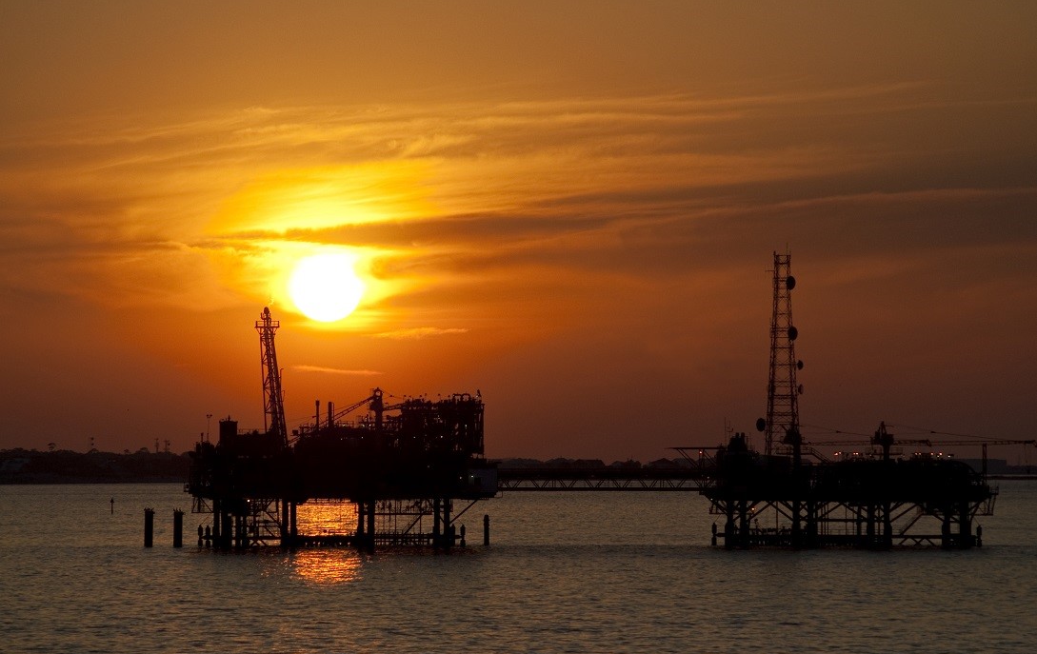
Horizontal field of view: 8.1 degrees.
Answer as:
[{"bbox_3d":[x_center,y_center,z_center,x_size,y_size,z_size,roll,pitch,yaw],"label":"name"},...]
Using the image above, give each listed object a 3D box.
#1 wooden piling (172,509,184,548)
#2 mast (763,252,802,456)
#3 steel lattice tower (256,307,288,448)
[{"bbox_3d":[-62.370,36.930,1342.000,1.650,6.900,1.650,0,-1,-9],"label":"wooden piling"},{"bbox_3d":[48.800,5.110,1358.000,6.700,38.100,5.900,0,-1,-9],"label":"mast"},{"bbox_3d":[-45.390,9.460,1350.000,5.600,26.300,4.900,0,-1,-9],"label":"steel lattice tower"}]

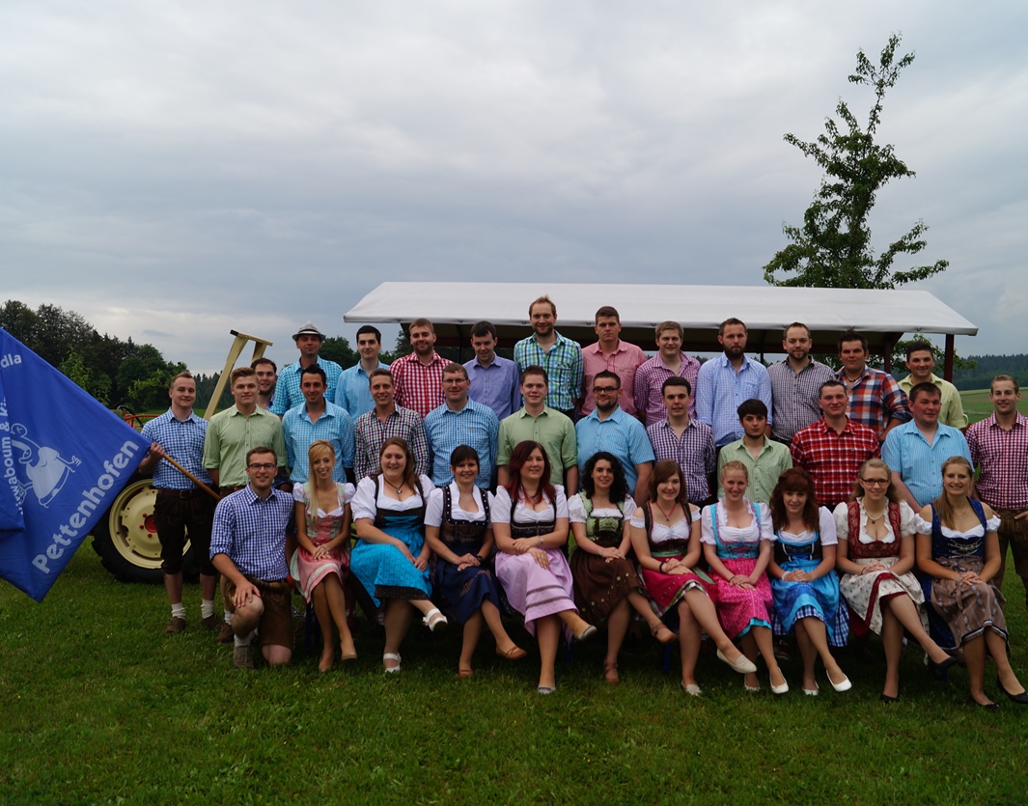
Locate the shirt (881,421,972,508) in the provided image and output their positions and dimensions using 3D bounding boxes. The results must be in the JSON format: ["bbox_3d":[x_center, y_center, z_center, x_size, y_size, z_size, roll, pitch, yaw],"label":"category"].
[{"bbox_3d":[2.560,0.435,5.640,0.560,0.650,0.330,1,1,16],"label":"shirt"}]

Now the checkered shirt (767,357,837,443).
[{"bbox_3d":[1.955,-0.018,6.170,0.490,0.620,0.300,1,1,14],"label":"checkered shirt"}]

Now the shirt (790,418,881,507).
[{"bbox_3d":[2.036,0.388,5.750,0.580,0.630,0.300,1,1,12],"label":"shirt"}]

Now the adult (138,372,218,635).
[{"bbox_3d":[-2.340,0.690,6.330,0.550,1.820,0.370,0,1,-13],"label":"adult"}]

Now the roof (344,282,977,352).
[{"bbox_3d":[1.273,-0.848,8.796,5.223,0.565,2.350,1,0,7],"label":"roof"}]

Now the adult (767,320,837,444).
[{"bbox_3d":[1.958,0.345,6.180,0.510,1.780,0.340,1,1,14],"label":"adult"}]

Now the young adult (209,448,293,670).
[{"bbox_3d":[-1.625,0.917,5.620,0.520,1.273,0.750,1,0,-6],"label":"young adult"}]

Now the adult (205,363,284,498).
[{"bbox_3d":[-1.840,0.670,6.200,0.540,1.820,0.340,0,1,-16],"label":"adult"}]

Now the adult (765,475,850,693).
[{"bbox_3d":[1.719,0.991,5.300,0.500,1.186,0.800,1,1,9],"label":"adult"}]

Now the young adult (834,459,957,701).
[{"bbox_3d":[2.120,0.970,5.100,0.540,1.300,0.780,1,1,7],"label":"young adult"}]

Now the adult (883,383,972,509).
[{"bbox_3d":[2.570,0.750,5.650,0.560,1.750,0.360,1,1,16],"label":"adult"}]

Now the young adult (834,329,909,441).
[{"bbox_3d":[2.494,0.345,6.361,0.560,1.730,0.360,1,1,18],"label":"young adult"}]

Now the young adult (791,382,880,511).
[{"bbox_3d":[2.065,0.747,5.850,0.580,1.778,0.340,1,0,9],"label":"young adult"}]

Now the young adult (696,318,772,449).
[{"bbox_3d":[1.544,0.296,6.370,0.530,1.792,0.330,1,0,7],"label":"young adult"}]

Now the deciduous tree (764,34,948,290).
[{"bbox_3d":[5.285,-2.060,14.047,3.200,7.280,3.200,1,1,0],"label":"deciduous tree"}]

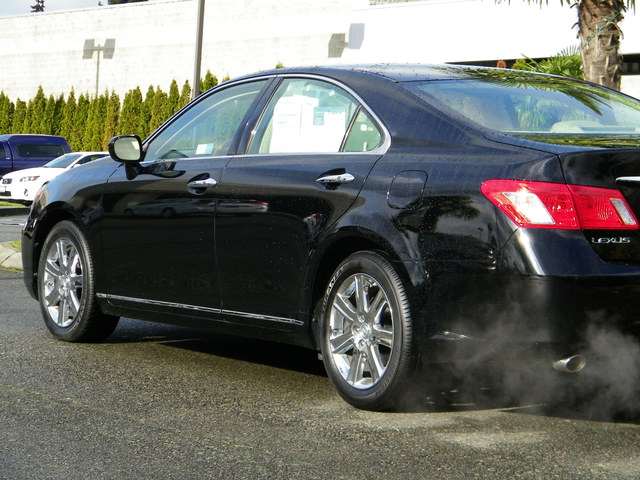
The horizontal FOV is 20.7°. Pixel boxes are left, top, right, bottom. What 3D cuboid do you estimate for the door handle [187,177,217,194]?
[{"bbox_3d":[-0.532,-0.253,7.954,0.055,0.055,0.225,0,3,-33],"label":"door handle"}]

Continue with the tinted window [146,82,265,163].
[{"bbox_3d":[-0.547,-0.561,8.335,0.080,0.410,0.860,25,-11,-32],"label":"tinted window"}]

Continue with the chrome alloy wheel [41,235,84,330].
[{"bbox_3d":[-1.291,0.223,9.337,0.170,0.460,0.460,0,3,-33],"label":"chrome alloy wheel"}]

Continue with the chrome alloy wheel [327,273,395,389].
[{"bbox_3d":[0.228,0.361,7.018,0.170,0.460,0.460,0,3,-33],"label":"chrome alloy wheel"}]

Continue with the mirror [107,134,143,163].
[{"bbox_3d":[-0.952,-0.448,8.544,0.190,0.145,0.110,0,3,-33],"label":"mirror"}]

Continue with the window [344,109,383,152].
[{"bbox_3d":[0.203,-0.455,7.121,0.060,0.240,0.280,25,-11,-32],"label":"window"}]

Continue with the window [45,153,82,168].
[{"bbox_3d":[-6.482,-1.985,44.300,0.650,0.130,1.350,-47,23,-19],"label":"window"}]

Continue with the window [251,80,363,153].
[{"bbox_3d":[-0.033,-0.529,7.548,0.080,0.390,0.770,25,-11,-32],"label":"window"}]

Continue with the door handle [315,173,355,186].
[{"bbox_3d":[0.065,-0.242,7.040,0.055,0.050,0.225,0,3,-33],"label":"door handle"}]

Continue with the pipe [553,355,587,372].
[{"bbox_3d":[0.898,0.446,6.421,0.075,0.065,0.130,0,3,-33],"label":"pipe"}]

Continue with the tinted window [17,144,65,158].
[{"bbox_3d":[-7.611,-2.419,48.000,1.500,0.380,0.070,1,-8,-29],"label":"tinted window"}]

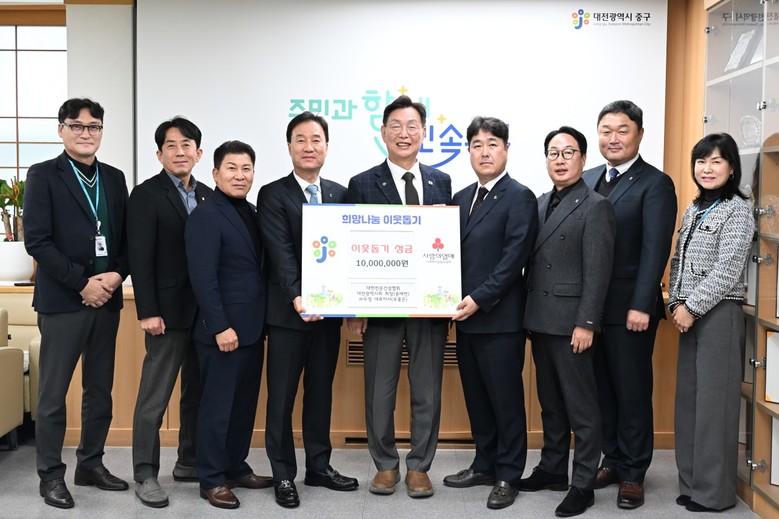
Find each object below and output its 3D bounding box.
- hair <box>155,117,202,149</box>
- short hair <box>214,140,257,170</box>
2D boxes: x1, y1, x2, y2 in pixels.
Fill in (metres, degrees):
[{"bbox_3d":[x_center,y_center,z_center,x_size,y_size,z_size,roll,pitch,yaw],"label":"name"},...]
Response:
[{"bbox_3d":[-0.956,-0.556,3.730,0.195,0.170,0.205,0,3,-14],"label":"hair"},{"bbox_3d":[-0.694,-0.451,3.670,0.180,0.145,0.200,-1,4,-25],"label":"short hair"}]

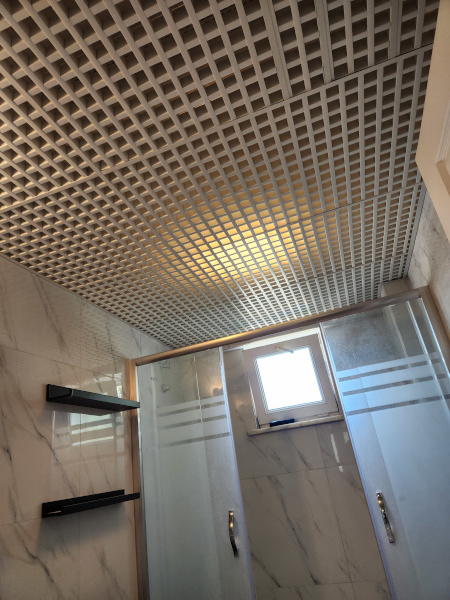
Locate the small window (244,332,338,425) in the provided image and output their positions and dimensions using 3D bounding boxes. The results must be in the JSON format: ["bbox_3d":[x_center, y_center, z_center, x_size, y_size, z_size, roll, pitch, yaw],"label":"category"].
[{"bbox_3d":[0.445,0.548,2.754,0.545,0.530,0.085,-15,-11,14],"label":"small window"}]

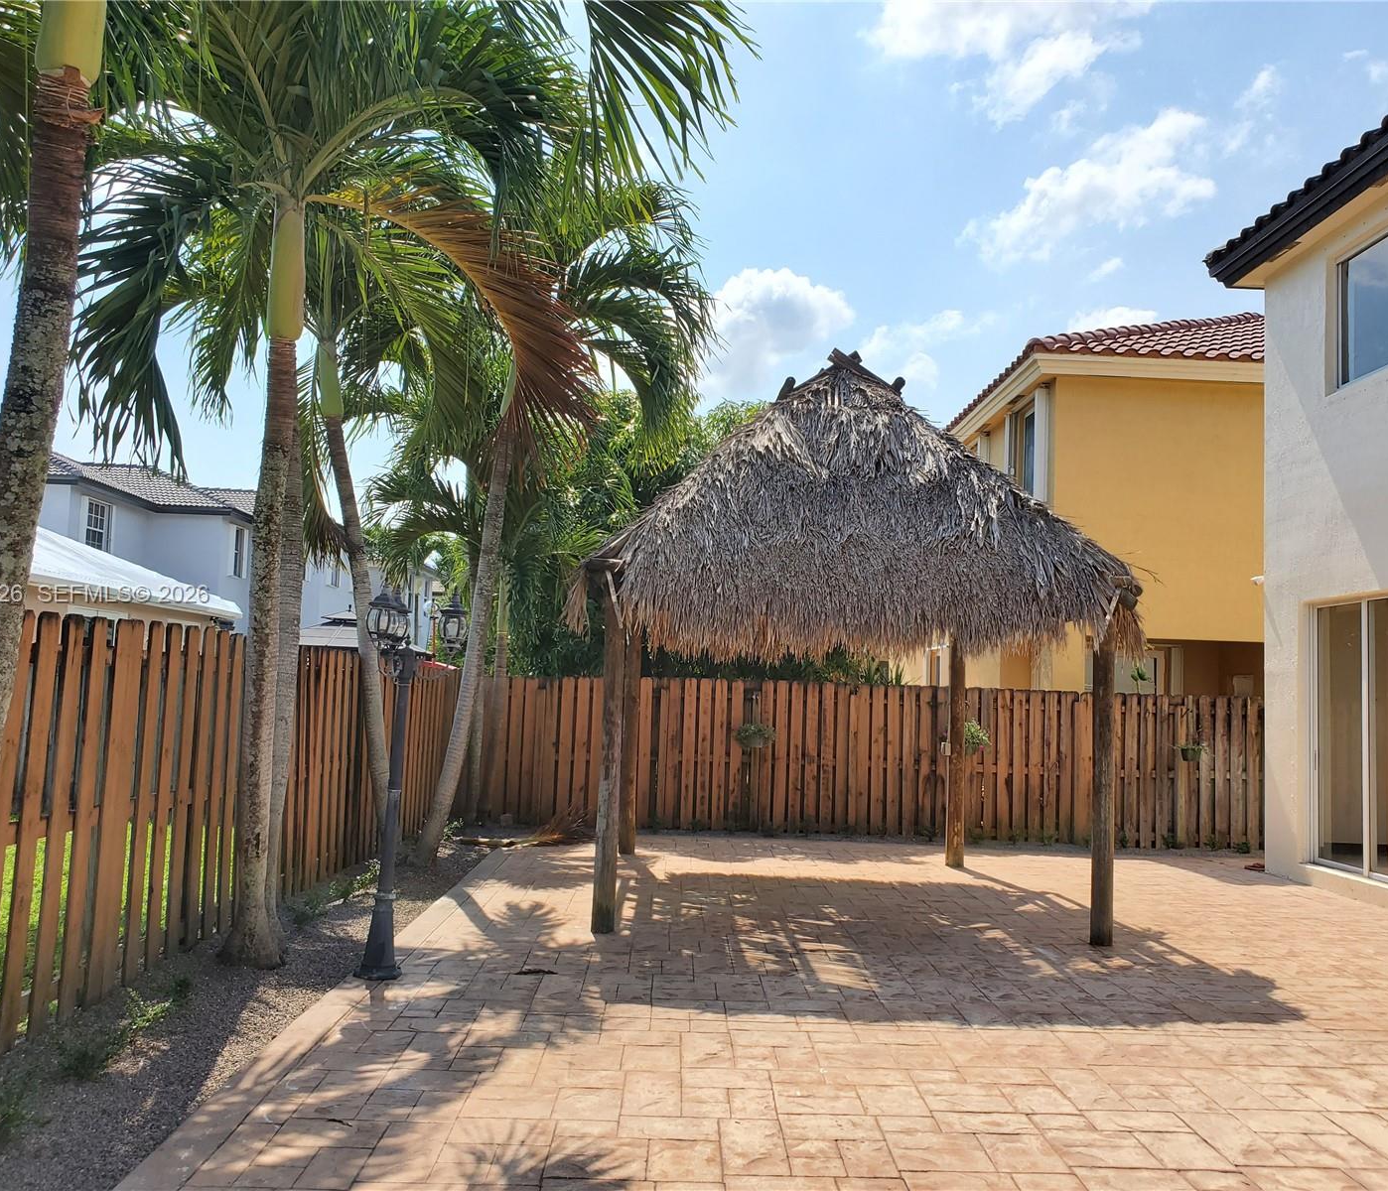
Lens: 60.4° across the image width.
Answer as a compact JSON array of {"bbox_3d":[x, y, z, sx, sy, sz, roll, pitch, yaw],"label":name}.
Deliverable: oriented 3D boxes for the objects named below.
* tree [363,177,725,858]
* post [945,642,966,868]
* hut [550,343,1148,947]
[{"bbox_3d":[-1.483,-0.836,11.441,3.297,6.657,3.500,2,-5,-1],"label":"tree"},{"bbox_3d":[2.664,1.536,12.118,0.155,2.390,0.155,2,-5,-1],"label":"post"},{"bbox_3d":[1.159,0.235,10.266,4.192,4.534,4.778,2,-5,-1],"label":"hut"}]

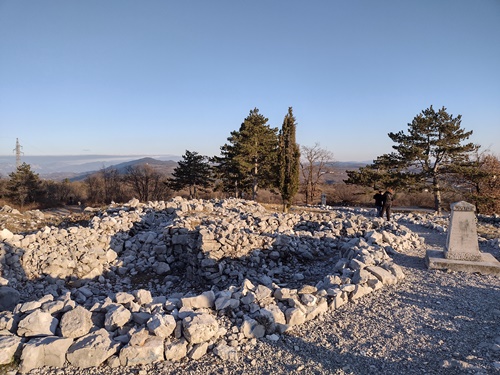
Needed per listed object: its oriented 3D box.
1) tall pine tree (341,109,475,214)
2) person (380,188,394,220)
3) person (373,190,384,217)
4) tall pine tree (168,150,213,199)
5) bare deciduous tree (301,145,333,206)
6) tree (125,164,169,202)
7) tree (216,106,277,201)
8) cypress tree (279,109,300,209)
[{"bbox_3d":[11.523,-1.974,28.000,9.480,7.680,7.500,0,4,0],"label":"tall pine tree"},{"bbox_3d":[7.347,0.912,20.800,0.600,1.770,0.550,3,5,40],"label":"person"},{"bbox_3d":[7.428,0.952,22.500,0.620,1.560,0.450,1,4,15],"label":"person"},{"bbox_3d":[-6.560,-1.268,43.000,4.850,5.620,4.600,0,4,0],"label":"tall pine tree"},{"bbox_3d":[6.404,-1.304,37.000,3.230,5.930,3.200,0,4,0],"label":"bare deciduous tree"},{"bbox_3d":[-11.412,-0.331,43.000,4.850,4.410,4.500,0,4,0],"label":"tree"},{"bbox_3d":[-0.231,-2.954,36.000,5.720,8.680,5.500,0,4,0],"label":"tree"},{"bbox_3d":[2.905,-2.028,28.500,1.570,7.780,1.500,0,4,0],"label":"cypress tree"}]

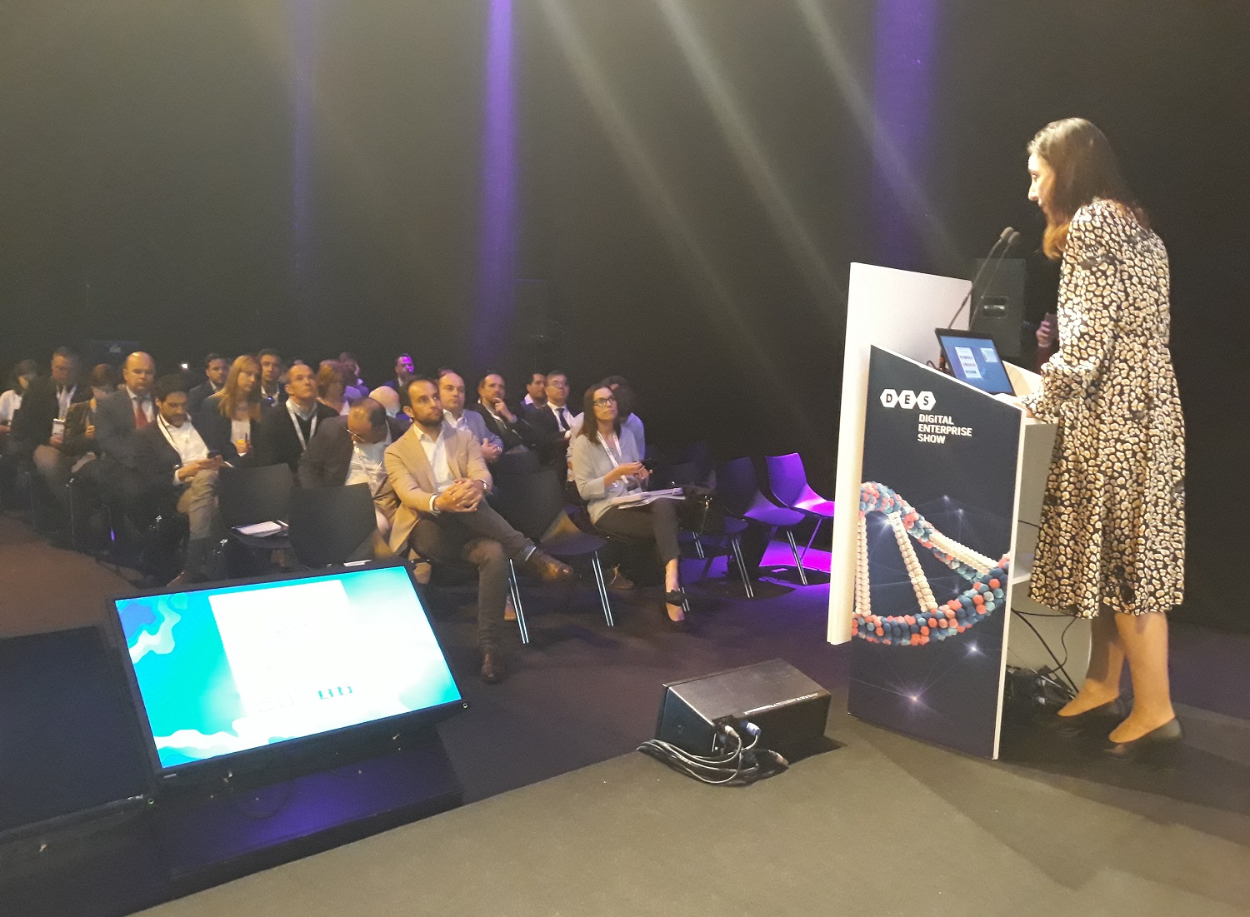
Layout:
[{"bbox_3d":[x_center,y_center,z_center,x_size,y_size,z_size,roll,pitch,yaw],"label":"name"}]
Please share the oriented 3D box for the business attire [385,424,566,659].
[{"bbox_3d":[-0.725,0.340,4.509,0.600,1.000,0.720,-3,8,-42],"label":"business attire"}]

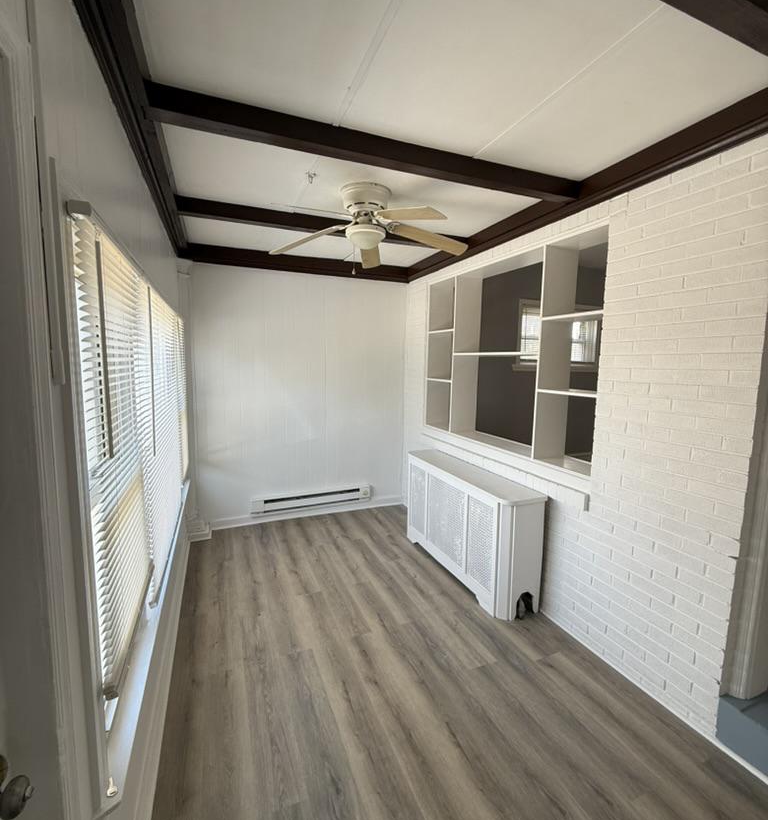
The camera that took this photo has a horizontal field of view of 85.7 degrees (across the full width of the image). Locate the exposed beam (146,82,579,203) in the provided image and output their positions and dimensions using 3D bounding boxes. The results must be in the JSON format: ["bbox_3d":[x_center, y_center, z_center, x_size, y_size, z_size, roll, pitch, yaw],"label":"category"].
[{"bbox_3d":[0.092,-1.138,1.861,2.002,0.092,0.089,-2,7,-22],"label":"exposed beam"}]

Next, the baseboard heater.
[{"bbox_3d":[-0.692,0.892,4.088,1.177,0.157,0.074,-2,7,-22],"label":"baseboard heater"}]

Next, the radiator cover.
[{"bbox_3d":[0.589,0.823,3.100,0.320,0.755,1.374,-2,7,-22],"label":"radiator cover"}]

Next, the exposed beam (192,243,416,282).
[{"bbox_3d":[-0.694,-1.347,3.835,2.017,0.151,0.062,-2,7,-22],"label":"exposed beam"}]

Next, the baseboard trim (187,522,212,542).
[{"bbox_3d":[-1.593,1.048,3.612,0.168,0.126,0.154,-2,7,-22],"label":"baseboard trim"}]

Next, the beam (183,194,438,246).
[{"bbox_3d":[-0.318,-1.262,2.887,2.007,0.092,0.089,-2,7,-22],"label":"beam"}]

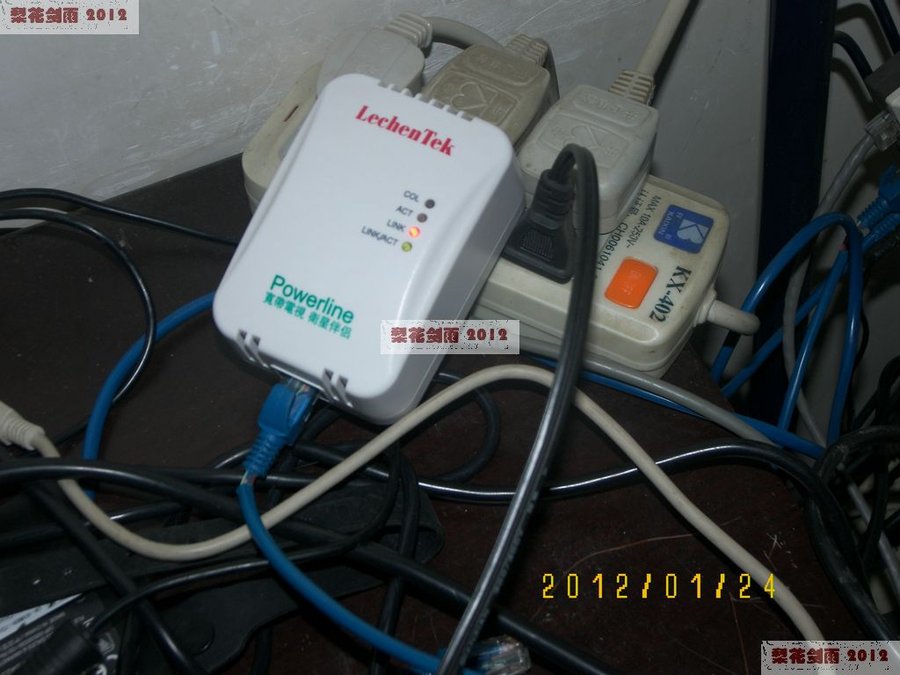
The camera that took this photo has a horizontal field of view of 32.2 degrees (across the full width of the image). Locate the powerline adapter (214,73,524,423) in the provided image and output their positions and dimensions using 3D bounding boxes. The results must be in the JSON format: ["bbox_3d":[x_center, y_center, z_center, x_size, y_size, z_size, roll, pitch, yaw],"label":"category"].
[{"bbox_3d":[-0.025,-0.029,0.505,0.073,0.030,0.100,24,78,23],"label":"powerline adapter"}]

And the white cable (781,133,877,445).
[{"bbox_3d":[0.162,-0.014,0.677,0.037,0.174,0.035,-9,47,0],"label":"white cable"}]

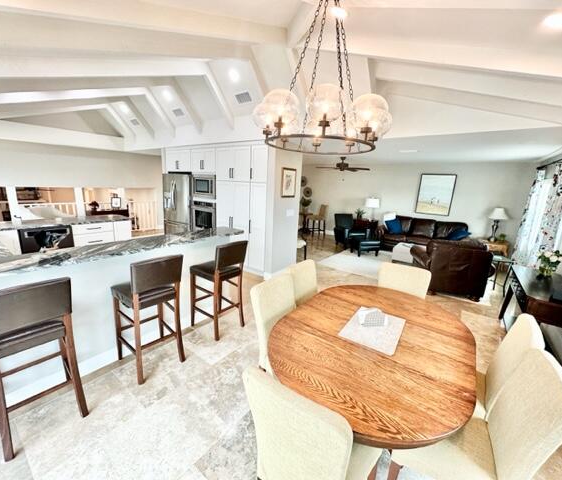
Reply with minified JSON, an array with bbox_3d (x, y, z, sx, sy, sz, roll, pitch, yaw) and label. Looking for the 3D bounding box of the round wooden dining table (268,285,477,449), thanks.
[{"bbox_3d":[0.597,0.986,1.874,1.210,0.760,1.730,11,14,34],"label":"round wooden dining table"}]

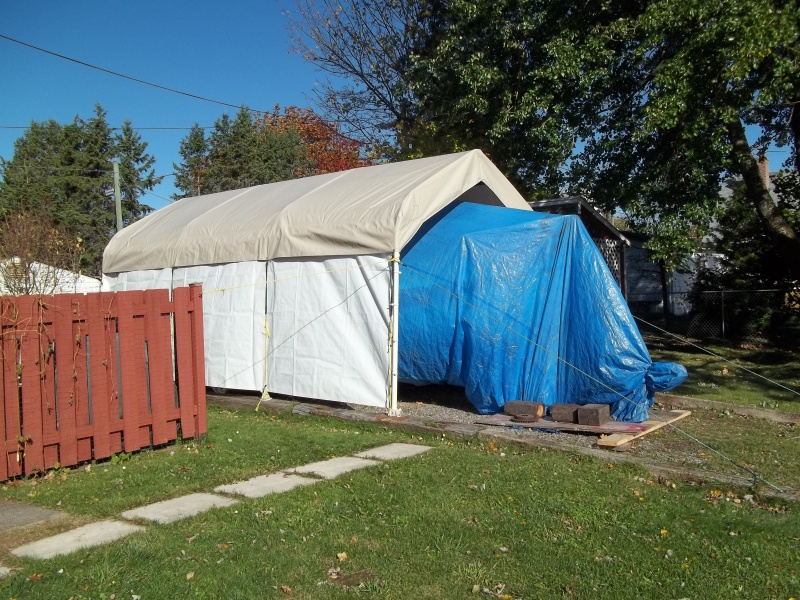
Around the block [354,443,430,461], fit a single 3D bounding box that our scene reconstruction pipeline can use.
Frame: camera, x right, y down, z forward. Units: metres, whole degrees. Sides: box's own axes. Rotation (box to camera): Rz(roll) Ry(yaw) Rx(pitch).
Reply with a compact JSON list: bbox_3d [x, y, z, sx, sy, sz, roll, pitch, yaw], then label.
[{"bbox_3d":[-0.069,1.330,6.375,0.400,0.050,0.600,-1,0,36],"label":"block"}]

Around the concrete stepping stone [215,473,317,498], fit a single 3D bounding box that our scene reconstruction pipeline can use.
[{"bbox_3d":[-0.935,1.334,5.232,0.400,0.050,0.600,-1,0,37],"label":"concrete stepping stone"}]

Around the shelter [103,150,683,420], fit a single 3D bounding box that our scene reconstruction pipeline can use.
[{"bbox_3d":[-0.553,-0.286,10.014,8.400,2.950,3.050,-1,0,41],"label":"shelter"}]

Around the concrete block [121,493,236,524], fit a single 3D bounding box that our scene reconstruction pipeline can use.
[{"bbox_3d":[-1.373,1.336,4.666,0.400,0.050,0.600,-1,0,33],"label":"concrete block"}]

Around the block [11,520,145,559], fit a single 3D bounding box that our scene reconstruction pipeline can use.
[{"bbox_3d":[-1.751,1.338,4.058,0.380,0.050,0.600,-1,0,32],"label":"block"}]

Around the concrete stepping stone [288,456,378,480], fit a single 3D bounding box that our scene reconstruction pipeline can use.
[{"bbox_3d":[-0.515,1.332,5.790,0.410,0.050,0.600,-1,0,34],"label":"concrete stepping stone"}]

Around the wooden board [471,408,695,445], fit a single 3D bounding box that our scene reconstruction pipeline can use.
[{"bbox_3d":[1.732,1.161,7.094,1.508,0.090,1.828,-1,0,36],"label":"wooden board"}]

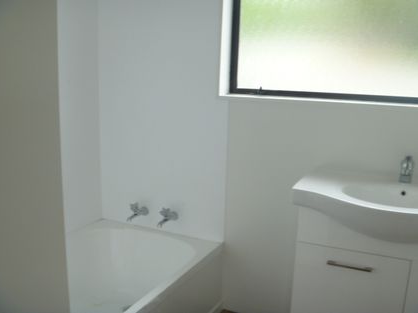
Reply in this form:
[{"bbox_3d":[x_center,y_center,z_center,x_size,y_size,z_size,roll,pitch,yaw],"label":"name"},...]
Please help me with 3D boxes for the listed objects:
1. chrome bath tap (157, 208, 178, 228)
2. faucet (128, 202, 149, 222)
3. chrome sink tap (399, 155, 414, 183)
[{"bbox_3d":[-0.218,0.315,2.411,0.057,0.094,0.152,7,12,25],"label":"chrome bath tap"},{"bbox_3d":[-0.391,0.297,2.492,0.057,0.094,0.152,7,12,25],"label":"faucet"},{"bbox_3d":[0.791,0.049,1.826,0.048,0.114,0.130,7,12,25],"label":"chrome sink tap"}]

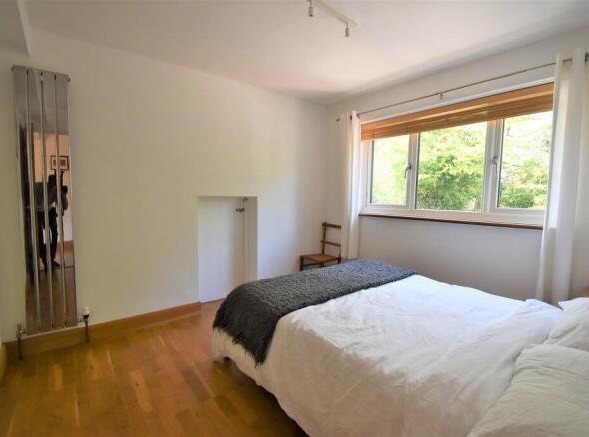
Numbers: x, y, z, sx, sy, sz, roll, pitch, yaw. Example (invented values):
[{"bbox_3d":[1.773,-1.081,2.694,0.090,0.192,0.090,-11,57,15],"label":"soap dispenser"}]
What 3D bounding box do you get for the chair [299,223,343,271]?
[{"bbox_3d":[0.358,0.498,3.400,0.440,0.850,0.400,-2,6,-39],"label":"chair"}]

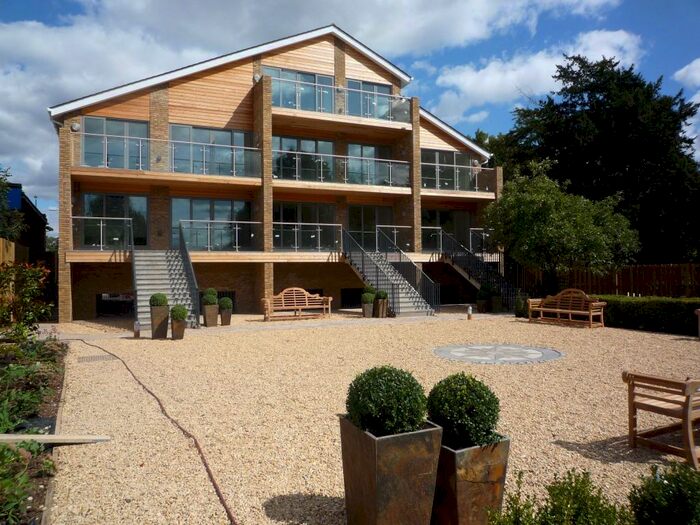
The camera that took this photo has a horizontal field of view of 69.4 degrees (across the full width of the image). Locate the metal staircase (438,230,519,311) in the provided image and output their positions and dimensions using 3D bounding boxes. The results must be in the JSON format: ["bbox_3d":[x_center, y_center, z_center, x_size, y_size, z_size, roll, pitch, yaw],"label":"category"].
[{"bbox_3d":[5.983,0.230,22.134,1.740,3.350,4.200,0,-1,-25],"label":"metal staircase"}]

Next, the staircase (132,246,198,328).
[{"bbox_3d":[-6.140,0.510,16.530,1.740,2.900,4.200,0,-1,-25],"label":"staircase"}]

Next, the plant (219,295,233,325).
[{"bbox_3d":[-3.771,1.475,15.297,0.400,0.860,0.400,0,-1,-25],"label":"plant"}]

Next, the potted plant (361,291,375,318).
[{"bbox_3d":[0.596,1.447,17.404,0.460,0.880,0.460,0,-1,-25],"label":"potted plant"}]

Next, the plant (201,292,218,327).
[{"bbox_3d":[-4.218,1.408,15.160,0.480,1.000,0.480,0,-1,-25],"label":"plant"}]

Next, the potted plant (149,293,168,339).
[{"bbox_3d":[-4.693,1.311,12.378,0.490,1.100,0.490,0,-1,-25],"label":"potted plant"}]

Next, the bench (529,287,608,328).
[{"bbox_3d":[6.268,1.285,14.772,0.650,1.040,2.150,0,-1,-31],"label":"bench"}]

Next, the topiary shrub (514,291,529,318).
[{"bbox_3d":[5.750,1.388,16.927,0.500,0.870,0.500,0,-1,-25],"label":"topiary shrub"}]

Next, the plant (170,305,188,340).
[{"bbox_3d":[-4.132,1.420,12.243,0.420,0.860,0.420,0,-1,-25],"label":"plant"}]

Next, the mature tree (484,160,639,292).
[{"bbox_3d":[7.691,-0.916,18.518,5.600,5.500,5.400,0,-1,-25],"label":"mature tree"}]

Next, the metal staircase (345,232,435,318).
[{"bbox_3d":[1.352,0.251,19.996,1.740,3.350,4.200,0,-1,-25],"label":"metal staircase"}]

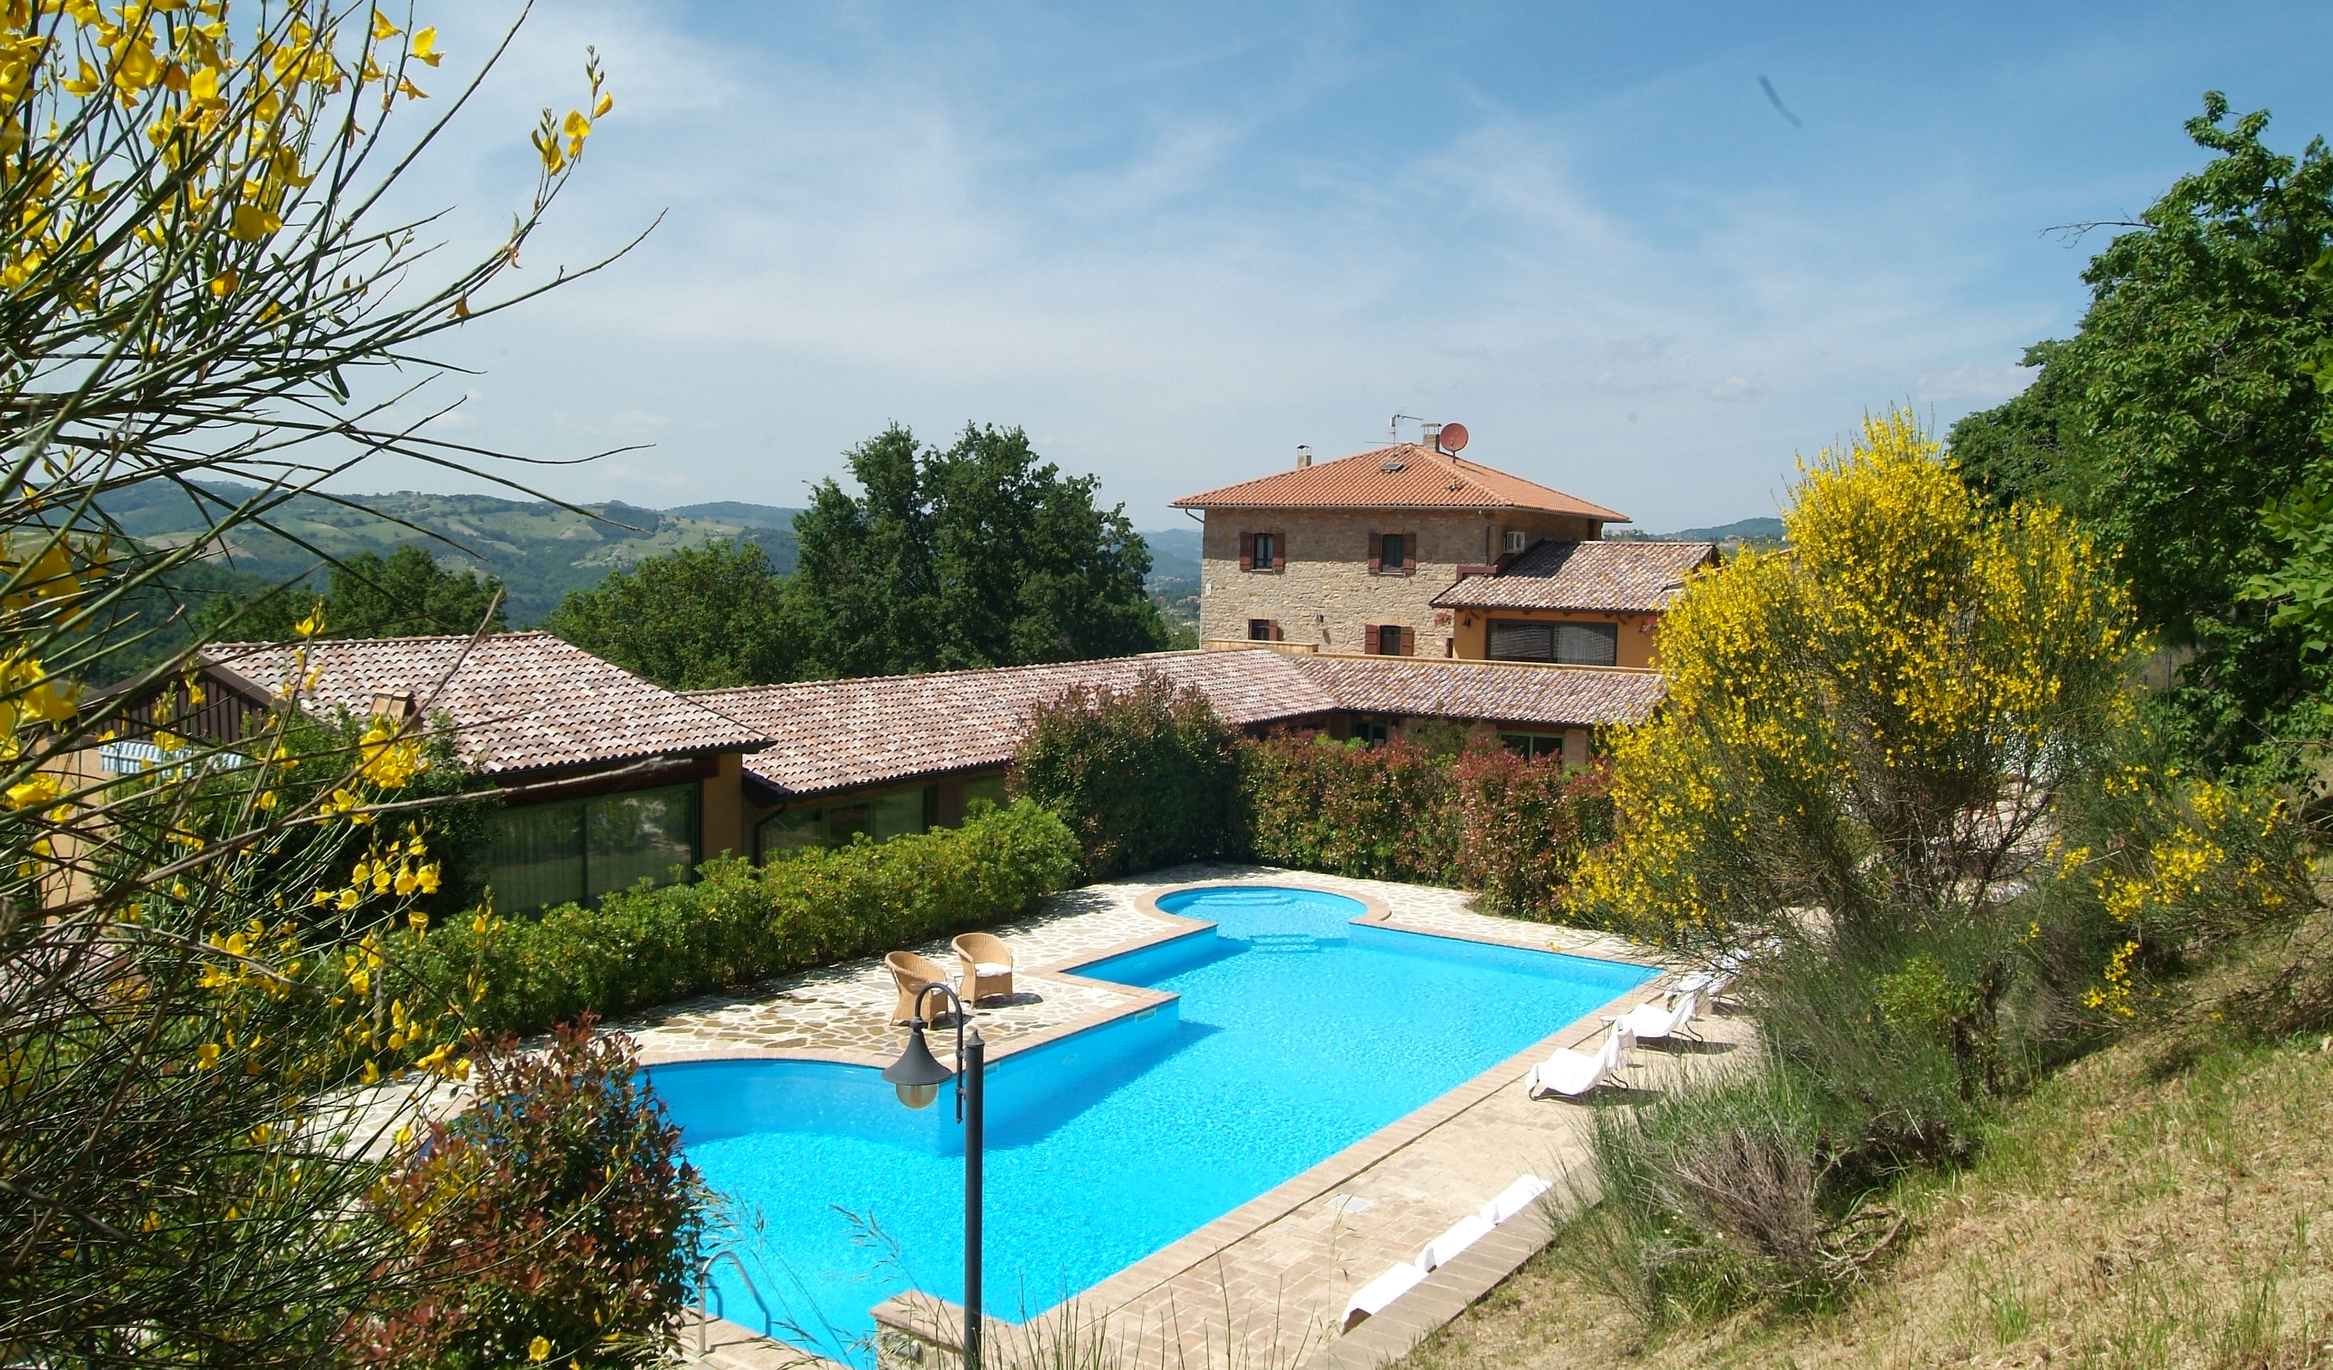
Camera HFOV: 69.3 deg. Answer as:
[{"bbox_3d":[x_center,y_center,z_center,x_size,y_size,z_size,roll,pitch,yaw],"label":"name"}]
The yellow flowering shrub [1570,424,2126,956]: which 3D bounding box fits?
[{"bbox_3d":[5.034,0.059,12.559,3.800,4.180,3.600,2,5,22],"label":"yellow flowering shrub"}]

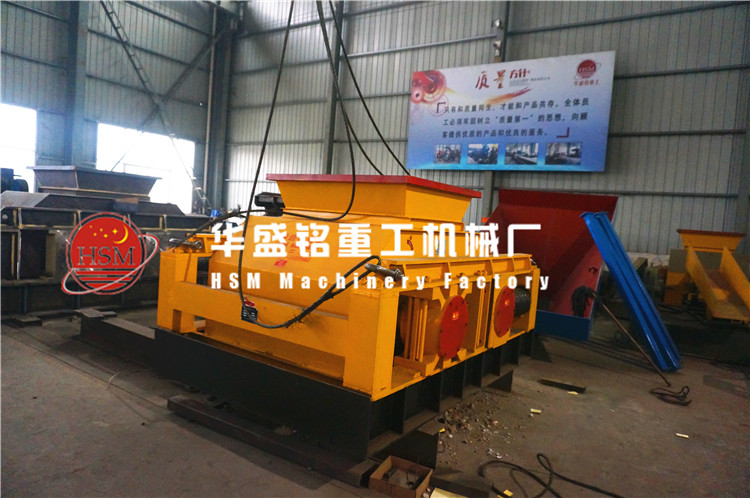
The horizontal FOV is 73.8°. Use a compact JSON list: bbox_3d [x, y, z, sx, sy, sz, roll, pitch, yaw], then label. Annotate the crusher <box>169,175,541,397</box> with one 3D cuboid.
[{"bbox_3d":[-0.057,0.072,4.458,2.209,1.296,2.659,7,5,36],"label":"crusher"}]

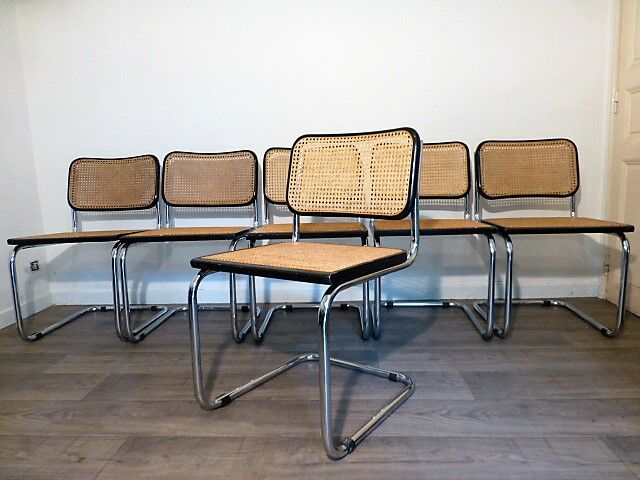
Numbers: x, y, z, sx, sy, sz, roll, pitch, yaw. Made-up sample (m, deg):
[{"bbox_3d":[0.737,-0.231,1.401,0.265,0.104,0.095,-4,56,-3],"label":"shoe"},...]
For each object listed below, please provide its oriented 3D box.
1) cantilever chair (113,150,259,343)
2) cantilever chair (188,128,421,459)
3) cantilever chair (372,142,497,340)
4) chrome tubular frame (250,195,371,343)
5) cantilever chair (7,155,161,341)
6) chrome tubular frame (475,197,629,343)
[{"bbox_3d":[-0.538,0.000,1.971,0.468,0.800,0.536,-1,8,5],"label":"cantilever chair"},{"bbox_3d":[-0.020,0.083,1.261,0.468,0.800,0.536,4,10,36],"label":"cantilever chair"},{"bbox_3d":[0.460,-0.024,1.933,0.468,0.800,0.536,-1,8,6],"label":"cantilever chair"},{"bbox_3d":[-0.035,0.056,1.940,0.460,0.670,0.526,-1,8,3],"label":"chrome tubular frame"},{"bbox_3d":[-1.012,0.008,2.014,0.468,0.800,0.536,-1,8,4],"label":"cantilever chair"},{"bbox_3d":[0.952,0.032,1.907,0.460,0.670,0.526,-1,8,5],"label":"chrome tubular frame"}]

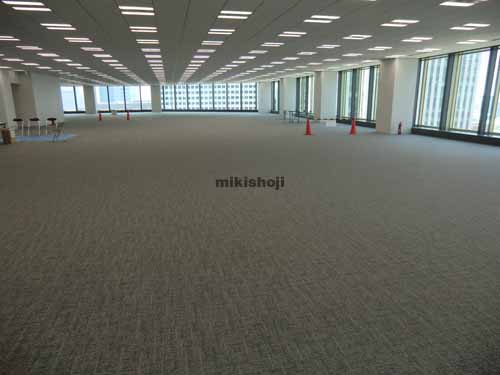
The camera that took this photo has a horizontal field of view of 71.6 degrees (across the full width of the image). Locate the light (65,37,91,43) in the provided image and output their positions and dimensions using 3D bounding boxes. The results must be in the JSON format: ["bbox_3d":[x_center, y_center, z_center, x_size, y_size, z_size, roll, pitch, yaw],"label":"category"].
[{"bbox_3d":[-4.603,-3.976,9.318,0.610,0.070,0.570,-3,15,-12],"label":"light"}]

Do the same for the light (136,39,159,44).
[{"bbox_3d":[-2.842,-4.083,9.701,0.610,0.070,0.570,-3,15,-12],"label":"light"}]

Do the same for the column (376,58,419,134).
[{"bbox_3d":[6.399,-3.963,15.150,1.061,3.026,1.061,-3,15,-12],"label":"column"}]

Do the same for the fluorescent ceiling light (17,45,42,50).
[{"bbox_3d":[-6.757,-4.299,10.618,0.610,0.070,0.570,-3,15,-12],"label":"fluorescent ceiling light"}]

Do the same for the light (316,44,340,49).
[{"bbox_3d":[2.443,-4.403,10.849,0.610,0.070,0.570,-3,15,-12],"label":"light"}]

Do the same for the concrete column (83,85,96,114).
[{"bbox_3d":[-17.862,-9.838,38.537,1.061,3.026,1.061,-3,15,-12],"label":"concrete column"}]

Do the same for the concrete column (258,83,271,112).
[{"bbox_3d":[1.556,-9.149,35.476,1.061,3.026,1.061,-3,15,-12],"label":"concrete column"}]

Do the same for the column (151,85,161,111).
[{"bbox_3d":[-10.816,-10.266,40.068,1.061,3.026,1.061,-3,15,-12],"label":"column"}]

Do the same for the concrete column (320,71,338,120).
[{"bbox_3d":[4.729,-5.689,21.913,1.061,3.026,1.061,-3,15,-12],"label":"concrete column"}]

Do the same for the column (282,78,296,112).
[{"bbox_3d":[3.120,-7.418,28.690,1.061,3.026,1.061,-3,15,-12],"label":"column"}]

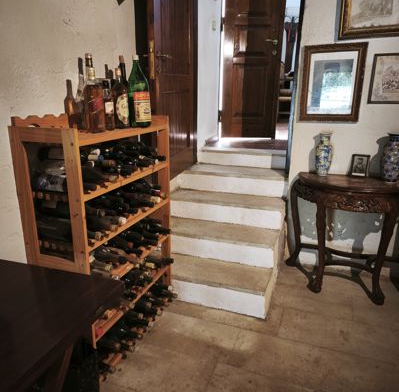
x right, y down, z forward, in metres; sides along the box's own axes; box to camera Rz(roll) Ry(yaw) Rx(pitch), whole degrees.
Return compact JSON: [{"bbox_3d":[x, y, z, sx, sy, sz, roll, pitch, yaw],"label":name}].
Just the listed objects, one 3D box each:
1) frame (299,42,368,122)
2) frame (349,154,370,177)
[{"bbox_3d":[0.818,-0.689,2.181,0.358,0.457,0.030,6,17,19],"label":"frame"},{"bbox_3d":[1.003,-0.186,2.201,0.093,0.136,0.030,6,7,19],"label":"frame"}]

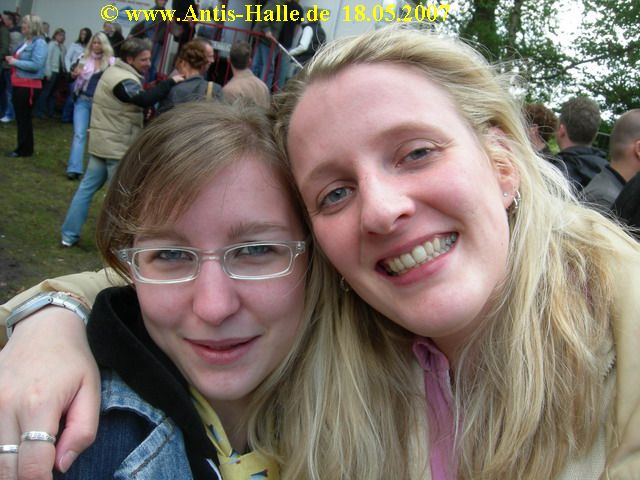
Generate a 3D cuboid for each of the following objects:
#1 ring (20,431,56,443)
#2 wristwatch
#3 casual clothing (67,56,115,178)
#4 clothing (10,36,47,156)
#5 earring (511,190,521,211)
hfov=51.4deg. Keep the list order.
[{"bbox_3d":[-0.167,0.117,0.395,0.021,0.005,0.021,6,-30,-19],"label":"ring"},{"bbox_3d":[-0.196,0.066,0.480,0.058,0.047,0.025,-31,19,2],"label":"wristwatch"},{"bbox_3d":[-2.686,-1.436,7.730,0.490,1.420,0.320,11,12,-8],"label":"casual clothing"},{"bbox_3d":[-3.674,-1.793,8.335,0.400,1.420,0.450,6,14,-32],"label":"clothing"},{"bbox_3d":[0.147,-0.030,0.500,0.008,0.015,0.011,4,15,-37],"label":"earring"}]

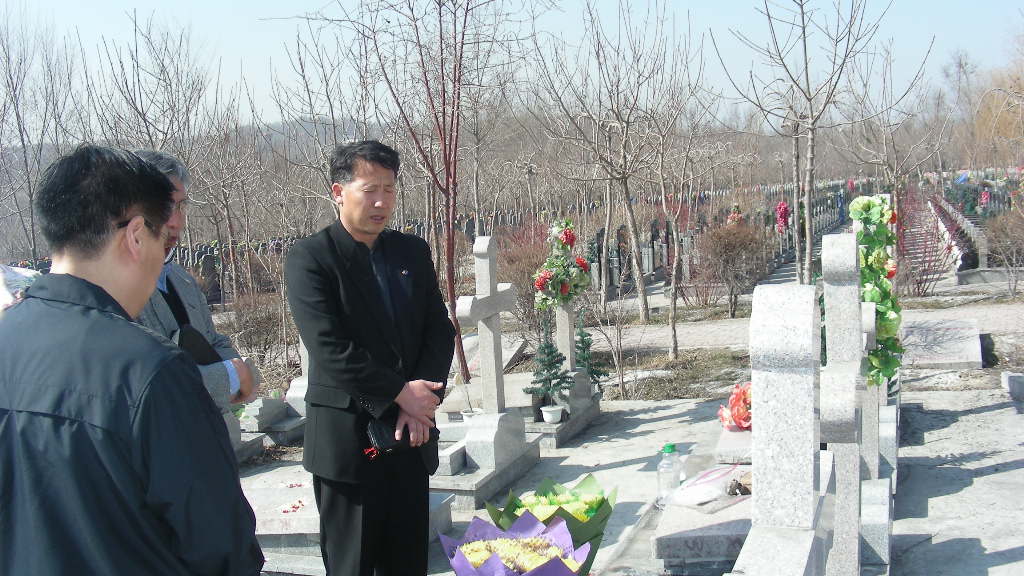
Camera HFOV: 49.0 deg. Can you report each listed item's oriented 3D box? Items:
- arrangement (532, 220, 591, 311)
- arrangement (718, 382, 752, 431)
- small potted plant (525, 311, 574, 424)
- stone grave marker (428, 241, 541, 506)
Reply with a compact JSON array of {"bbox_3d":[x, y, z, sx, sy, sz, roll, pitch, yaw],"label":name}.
[{"bbox_3d":[0.290,-0.130,6.530,0.340,0.530,0.330,-3,6,3],"label":"arrangement"},{"bbox_3d":[1.200,0.615,5.840,0.280,0.250,0.250,-2,6,11],"label":"arrangement"},{"bbox_3d":[0.211,0.443,6.290,0.280,0.615,0.270,-3,6,0],"label":"small potted plant"},{"bbox_3d":[-0.223,0.361,5.607,0.400,1.225,0.900,-1,6,20],"label":"stone grave marker"}]

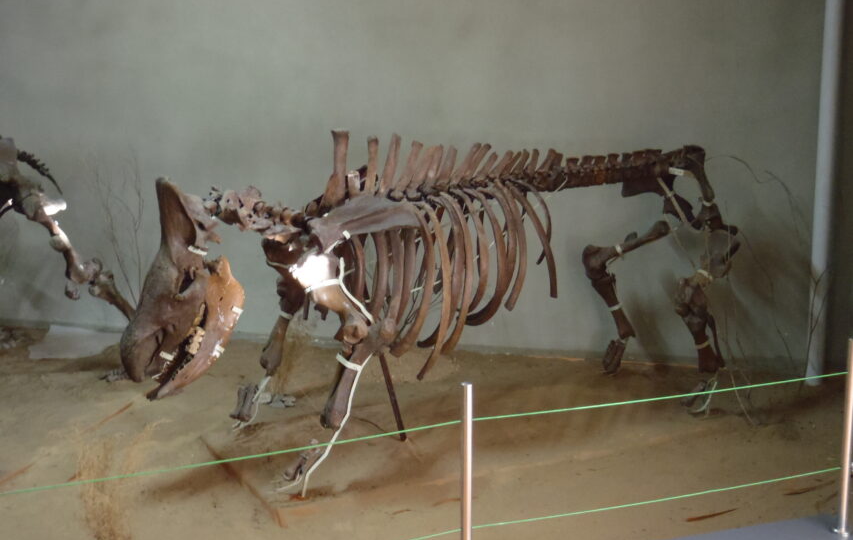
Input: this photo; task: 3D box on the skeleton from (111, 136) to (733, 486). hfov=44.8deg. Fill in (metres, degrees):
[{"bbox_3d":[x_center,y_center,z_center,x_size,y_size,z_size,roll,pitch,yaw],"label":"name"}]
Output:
[{"bbox_3d":[0.168,0.046,4.674,3.020,1.345,0.860,-5,11,-28],"label":"skeleton"}]

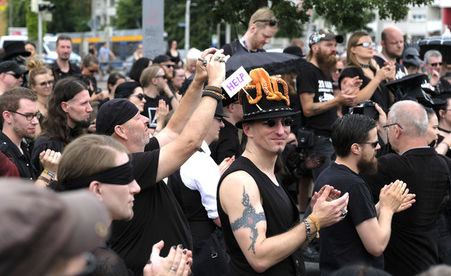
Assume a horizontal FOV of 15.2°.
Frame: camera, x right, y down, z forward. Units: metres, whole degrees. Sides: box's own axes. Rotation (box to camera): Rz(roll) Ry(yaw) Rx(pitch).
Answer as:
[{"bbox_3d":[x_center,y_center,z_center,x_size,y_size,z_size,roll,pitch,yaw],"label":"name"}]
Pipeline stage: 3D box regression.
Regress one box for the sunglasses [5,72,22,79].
[{"bbox_3d":[-1.698,-0.499,13.500,0.150,0.045,0.145,1,4,13],"label":"sunglasses"}]

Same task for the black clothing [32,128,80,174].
[{"bbox_3d":[-0.762,0.245,8.200,0.300,0.620,0.480,2,5,28],"label":"black clothing"}]

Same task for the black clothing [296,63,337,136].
[{"bbox_3d":[0.748,-0.314,13.600,0.290,0.640,0.460,2,5,30],"label":"black clothing"}]

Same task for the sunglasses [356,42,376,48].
[{"bbox_3d":[1.117,-0.744,13.600,0.145,0.045,0.145,-3,5,-40],"label":"sunglasses"}]

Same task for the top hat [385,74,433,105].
[{"bbox_3d":[1.046,-0.264,9.500,0.290,0.170,0.280,-20,4,14],"label":"top hat"}]

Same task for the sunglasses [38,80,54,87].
[{"bbox_3d":[-1.413,-0.429,13.300,0.140,0.045,0.130,-4,6,-37],"label":"sunglasses"}]

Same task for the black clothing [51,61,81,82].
[{"bbox_3d":[-1.486,-0.463,15.800,0.450,0.550,0.250,-1,5,-14],"label":"black clothing"}]

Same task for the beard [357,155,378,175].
[{"bbox_3d":[0.616,0.112,7.300,0.100,0.095,0.130,0,5,-3],"label":"beard"}]

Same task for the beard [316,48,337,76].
[{"bbox_3d":[0.762,-0.570,12.750,0.130,0.205,0.140,2,5,23],"label":"beard"}]

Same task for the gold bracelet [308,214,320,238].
[{"bbox_3d":[0.345,0.341,6.550,0.030,0.080,0.070,-31,0,6],"label":"gold bracelet"}]

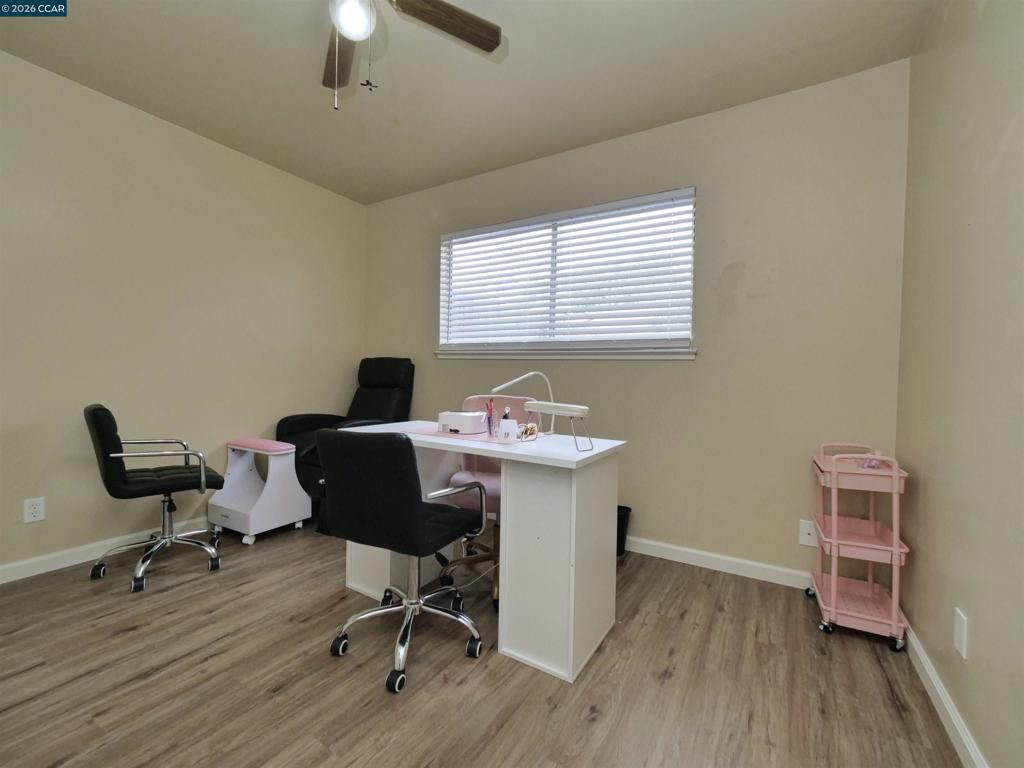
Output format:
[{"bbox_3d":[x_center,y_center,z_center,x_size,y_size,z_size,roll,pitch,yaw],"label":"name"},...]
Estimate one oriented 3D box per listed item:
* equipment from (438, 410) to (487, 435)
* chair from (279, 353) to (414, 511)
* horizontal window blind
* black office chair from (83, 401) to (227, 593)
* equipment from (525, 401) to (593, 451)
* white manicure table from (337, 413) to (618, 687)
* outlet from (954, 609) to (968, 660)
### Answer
[{"bbox_3d":[-0.223,0.178,1.941,0.200,0.090,0.160,2,3,30],"label":"equipment"},{"bbox_3d":[-1.181,0.377,3.026,0.690,1.110,0.800,2,3,35],"label":"chair"},{"bbox_3d":[0.219,-0.644,2.638,1.728,0.837,0.050,2,3,30],"label":"horizontal window blind"},{"bbox_3d":[-1.814,0.531,2.144,0.550,0.860,0.565,3,3,42],"label":"black office chair"},{"bbox_3d":[0.172,0.161,1.609,0.300,0.156,0.110,3,3,43],"label":"equipment"},{"bbox_3d":[-0.182,0.607,1.860,1.222,0.760,0.490,2,3,32],"label":"white manicure table"},{"bbox_3d":[1.267,0.702,1.164,0.008,0.113,0.071,2,3,30],"label":"outlet"}]

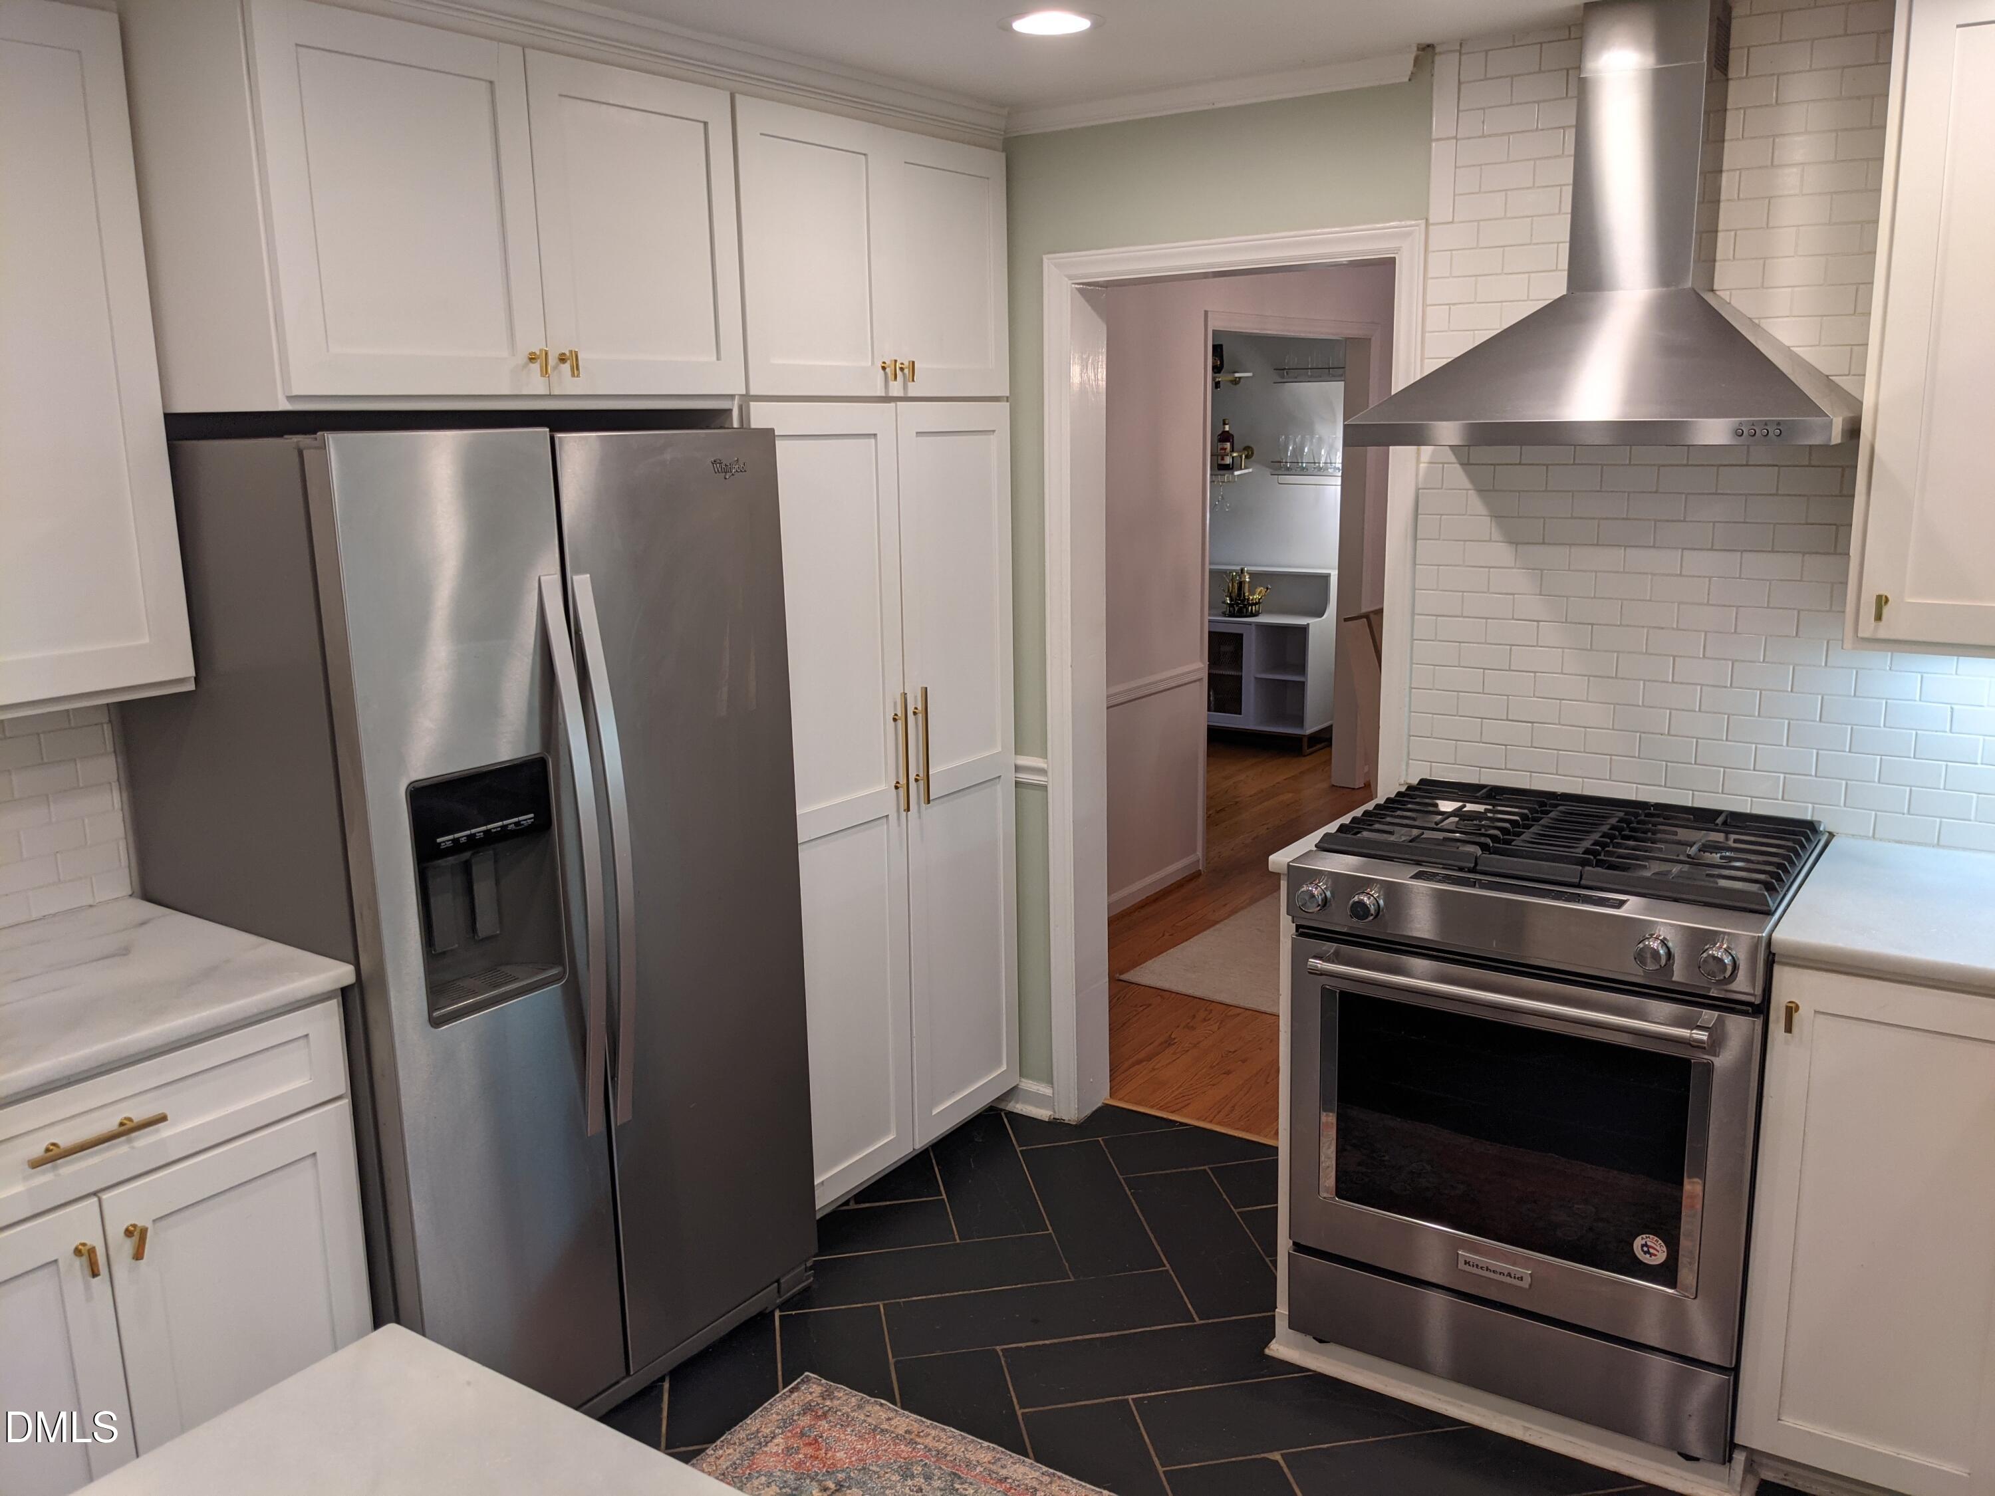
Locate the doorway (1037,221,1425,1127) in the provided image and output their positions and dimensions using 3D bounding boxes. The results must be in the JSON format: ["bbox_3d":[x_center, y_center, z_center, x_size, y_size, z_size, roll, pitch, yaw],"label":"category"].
[{"bbox_3d":[0.534,-0.056,3.576,0.895,2.117,0.180,7,14,34],"label":"doorway"}]

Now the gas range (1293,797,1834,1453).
[{"bbox_3d":[1.006,0.624,2.848,0.759,0.960,0.720,7,14,34],"label":"gas range"}]

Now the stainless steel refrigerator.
[{"bbox_3d":[-0.895,0.316,2.821,0.733,1.759,0.905,7,14,34],"label":"stainless steel refrigerator"}]

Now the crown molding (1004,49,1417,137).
[{"bbox_3d":[0.400,-1.367,3.258,0.960,0.060,0.050,7,14,34],"label":"crown molding"}]

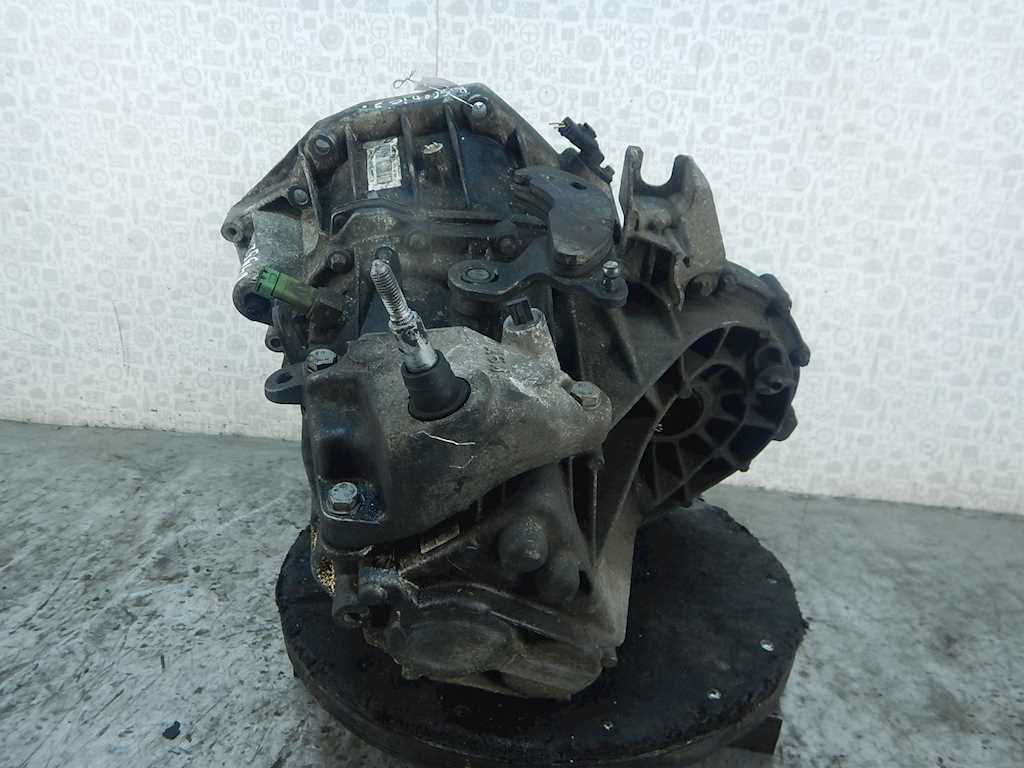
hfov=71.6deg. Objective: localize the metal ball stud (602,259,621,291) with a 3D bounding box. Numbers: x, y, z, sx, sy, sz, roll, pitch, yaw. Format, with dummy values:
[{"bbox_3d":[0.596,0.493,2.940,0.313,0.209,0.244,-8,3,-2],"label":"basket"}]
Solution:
[{"bbox_3d":[0.081,-0.088,0.575,0.013,0.026,0.013,-1,38,1],"label":"metal ball stud"}]

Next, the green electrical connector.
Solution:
[{"bbox_3d":[-0.180,-0.076,0.567,0.044,0.020,0.020,16,38,-9],"label":"green electrical connector"}]

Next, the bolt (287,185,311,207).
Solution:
[{"bbox_3d":[-0.184,-0.162,0.615,0.018,0.018,0.012,-8,40,-7],"label":"bolt"}]

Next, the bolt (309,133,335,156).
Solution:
[{"bbox_3d":[-0.162,-0.204,0.605,0.018,0.018,0.012,-8,40,-7],"label":"bolt"}]

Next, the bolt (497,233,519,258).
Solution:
[{"bbox_3d":[-0.004,-0.117,0.600,0.018,0.018,0.012,-8,40,-7],"label":"bolt"}]

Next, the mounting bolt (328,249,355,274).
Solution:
[{"bbox_3d":[-0.139,-0.100,0.580,0.018,0.018,0.012,-8,40,-7],"label":"mounting bolt"}]

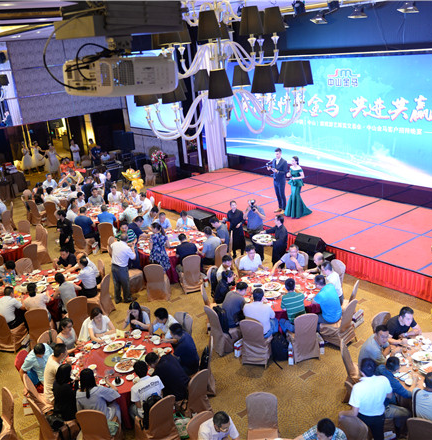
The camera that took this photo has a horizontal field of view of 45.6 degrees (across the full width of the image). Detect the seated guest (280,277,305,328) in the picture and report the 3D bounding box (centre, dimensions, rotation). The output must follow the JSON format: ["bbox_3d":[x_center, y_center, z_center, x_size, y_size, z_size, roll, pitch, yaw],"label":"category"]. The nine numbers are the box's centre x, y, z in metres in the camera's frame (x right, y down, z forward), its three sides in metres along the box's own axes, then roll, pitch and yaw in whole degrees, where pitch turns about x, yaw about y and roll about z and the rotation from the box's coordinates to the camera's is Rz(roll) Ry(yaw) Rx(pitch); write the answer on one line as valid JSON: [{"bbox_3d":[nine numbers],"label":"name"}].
[{"bbox_3d":[1.476,1.762,9.769,0.480,1.270,0.750,-8,19,-8],"label":"seated guest"}]

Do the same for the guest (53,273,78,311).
[{"bbox_3d":[-3.306,1.711,11.175,0.800,1.250,0.500,10,24,39],"label":"guest"}]

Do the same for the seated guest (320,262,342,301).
[{"bbox_3d":[2.238,1.445,10.441,0.820,1.260,0.520,-3,19,6],"label":"seated guest"}]

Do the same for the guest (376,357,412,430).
[{"bbox_3d":[2.444,2.498,7.076,0.770,1.200,0.550,-12,20,-18],"label":"guest"}]

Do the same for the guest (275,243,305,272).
[{"bbox_3d":[1.691,1.192,11.310,0.600,1.280,0.800,4,21,27],"label":"guest"}]

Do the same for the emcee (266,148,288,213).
[{"bbox_3d":[1.785,-1.105,14.914,0.560,1.900,0.460,9,23,36],"label":"emcee"}]

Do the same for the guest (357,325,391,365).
[{"bbox_3d":[2.502,2.202,7.905,0.770,1.220,0.550,3,20,22],"label":"guest"}]

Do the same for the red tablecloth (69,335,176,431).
[{"bbox_3d":[-1.572,2.629,8.482,1.820,0.760,1.820,-5,19,2],"label":"red tablecloth"}]

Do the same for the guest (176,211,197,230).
[{"bbox_3d":[-0.787,0.355,14.237,0.550,1.260,0.750,1,19,17],"label":"guest"}]

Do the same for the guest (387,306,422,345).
[{"bbox_3d":[3.139,2.051,8.524,0.520,1.220,0.750,-12,19,-18],"label":"guest"}]

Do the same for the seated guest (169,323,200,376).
[{"bbox_3d":[-0.587,2.377,8.520,0.800,1.250,0.500,-2,19,10],"label":"seated guest"}]

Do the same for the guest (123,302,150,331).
[{"bbox_3d":[-1.442,2.134,9.530,0.500,1.220,0.750,-2,19,8],"label":"guest"}]

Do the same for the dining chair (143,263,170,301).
[{"bbox_3d":[-1.411,1.370,12.250,0.460,0.950,0.570,-3,18,5],"label":"dining chair"}]

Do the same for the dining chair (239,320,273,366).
[{"bbox_3d":[0.761,2.115,9.337,0.460,0.950,0.600,3,20,23],"label":"dining chair"}]

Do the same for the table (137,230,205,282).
[{"bbox_3d":[-1.093,0.959,13.683,1.900,0.770,1.900,-5,18,0],"label":"table"}]

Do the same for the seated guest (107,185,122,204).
[{"bbox_3d":[-3.464,-0.508,17.778,0.550,1.280,0.800,-2,19,10],"label":"seated guest"}]

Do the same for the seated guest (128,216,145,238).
[{"bbox_3d":[-2.042,0.534,14.033,0.800,1.270,0.520,8,23,34],"label":"seated guest"}]

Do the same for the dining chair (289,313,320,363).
[{"bbox_3d":[1.581,2.030,9.429,0.470,0.960,0.580,-8,18,-7],"label":"dining chair"}]

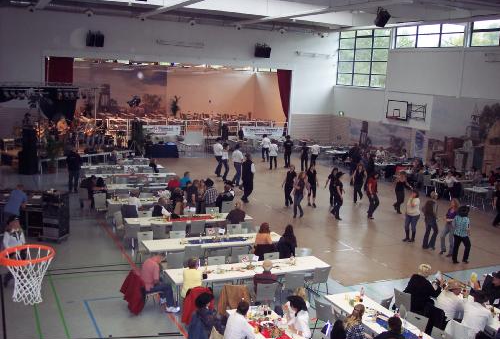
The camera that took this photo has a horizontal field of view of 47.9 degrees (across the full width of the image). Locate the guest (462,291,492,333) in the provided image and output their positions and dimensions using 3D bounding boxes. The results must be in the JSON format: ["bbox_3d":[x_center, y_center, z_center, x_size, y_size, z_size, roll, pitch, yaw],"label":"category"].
[{"bbox_3d":[4.070,2.844,10.202,0.500,1.180,0.750,12,13,43],"label":"guest"}]

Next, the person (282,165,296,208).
[{"bbox_3d":[1.596,0.627,21.731,0.500,1.660,0.400,3,10,-3],"label":"person"}]

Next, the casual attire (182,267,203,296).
[{"bbox_3d":[-1.167,2.233,11.330,0.460,0.620,0.360,-1,10,-22],"label":"casual attire"}]

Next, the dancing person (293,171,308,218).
[{"bbox_3d":[1.795,0.868,19.854,0.550,1.630,0.420,1,9,-11],"label":"dancing person"}]

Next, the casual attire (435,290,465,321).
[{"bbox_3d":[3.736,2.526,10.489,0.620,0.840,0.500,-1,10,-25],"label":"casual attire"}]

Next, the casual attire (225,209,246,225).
[{"bbox_3d":[-0.385,1.407,15.927,0.540,0.620,0.380,-1,10,-22],"label":"casual attire"}]

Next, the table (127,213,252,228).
[{"bbox_3d":[-1.712,1.773,16.228,3.563,0.740,0.818,-1,10,-25],"label":"table"}]

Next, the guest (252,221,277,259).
[{"bbox_3d":[0.339,1.949,14.212,0.500,1.260,0.750,-1,10,-25],"label":"guest"}]

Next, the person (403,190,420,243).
[{"bbox_3d":[5.075,1.434,17.703,0.420,1.620,0.500,-5,13,-41],"label":"person"}]

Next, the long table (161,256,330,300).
[{"bbox_3d":[0.002,2.522,12.235,3.629,0.740,0.822,-1,10,-25],"label":"long table"}]

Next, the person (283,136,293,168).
[{"bbox_3d":[2.120,-0.882,31.082,0.520,1.560,0.340,3,10,2],"label":"person"}]

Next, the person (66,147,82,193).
[{"bbox_3d":[-6.976,0.009,22.267,0.580,1.800,0.400,2,10,-6],"label":"person"}]

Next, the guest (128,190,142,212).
[{"bbox_3d":[-3.540,1.237,17.337,0.500,1.250,0.750,-1,10,-25],"label":"guest"}]

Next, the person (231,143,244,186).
[{"bbox_3d":[-0.537,-0.222,25.190,0.560,1.820,0.500,9,11,30],"label":"person"}]

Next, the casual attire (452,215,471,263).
[{"bbox_3d":[5.974,1.881,15.806,0.520,1.450,0.420,8,11,30],"label":"casual attire"}]

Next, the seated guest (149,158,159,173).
[{"bbox_3d":[-4.120,0.079,24.177,0.650,1.220,0.500,1,9,-14],"label":"seated guest"}]

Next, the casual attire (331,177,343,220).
[{"bbox_3d":[3.149,0.966,19.914,0.520,1.540,0.480,6,10,17],"label":"casual attire"}]

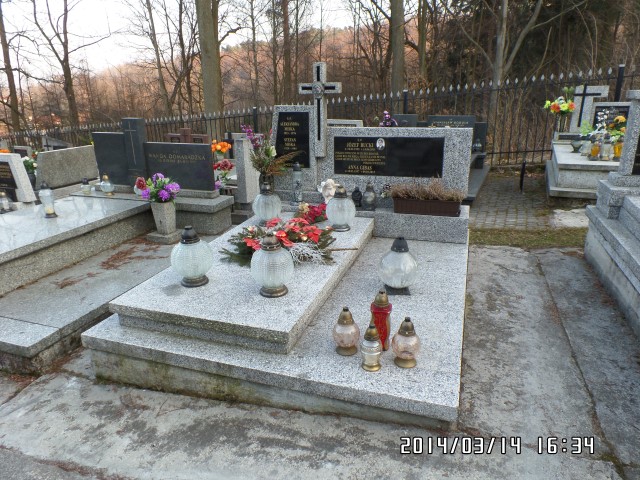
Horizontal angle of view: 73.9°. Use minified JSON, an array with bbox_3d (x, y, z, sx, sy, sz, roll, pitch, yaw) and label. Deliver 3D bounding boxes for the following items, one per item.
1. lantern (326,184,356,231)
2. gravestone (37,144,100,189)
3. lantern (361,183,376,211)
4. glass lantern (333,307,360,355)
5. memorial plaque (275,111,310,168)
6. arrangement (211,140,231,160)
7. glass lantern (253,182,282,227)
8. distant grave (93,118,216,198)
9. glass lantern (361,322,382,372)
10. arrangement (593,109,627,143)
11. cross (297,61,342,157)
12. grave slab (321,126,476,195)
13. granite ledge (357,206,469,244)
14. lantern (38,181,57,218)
[{"bbox_3d":[0.168,-0.254,3.375,0.234,0.350,0.234,-2,19,1],"label":"lantern"},{"bbox_3d":[-2.760,-0.798,4.605,0.110,0.368,0.748,5,20,19],"label":"gravestone"},{"bbox_3d":[0.427,-0.378,3.663,0.121,0.234,0.121,5,20,18],"label":"lantern"},{"bbox_3d":[0.128,0.424,2.020,0.128,0.236,0.128,-2,18,1],"label":"glass lantern"},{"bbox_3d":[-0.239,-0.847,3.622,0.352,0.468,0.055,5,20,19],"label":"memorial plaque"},{"bbox_3d":[-1.274,-1.158,5.500,0.272,0.259,0.233,5,19,19],"label":"arrangement"},{"bbox_3d":[-0.468,-0.307,3.624,0.250,0.367,0.250,-2,18,1],"label":"glass lantern"},{"bbox_3d":[-1.690,-0.842,4.297,1.474,0.753,0.187,5,20,21],"label":"distant grave"},{"bbox_3d":[0.215,0.444,1.757,0.087,0.201,0.087,5,20,19],"label":"glass lantern"},{"bbox_3d":[3.976,-1.575,5.850,0.427,0.440,0.316,5,19,19],"label":"arrangement"},{"bbox_3d":[0.018,-1.187,3.925,0.390,0.821,0.094,5,19,19],"label":"cross"},{"bbox_3d":[0.610,-0.663,3.654,1.293,0.572,0.130,5,20,18],"label":"grave slab"},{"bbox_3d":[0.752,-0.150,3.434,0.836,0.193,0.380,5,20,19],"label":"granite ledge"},{"bbox_3d":[-2.526,-0.381,3.946,0.135,0.317,0.135,5,19,19],"label":"lantern"}]

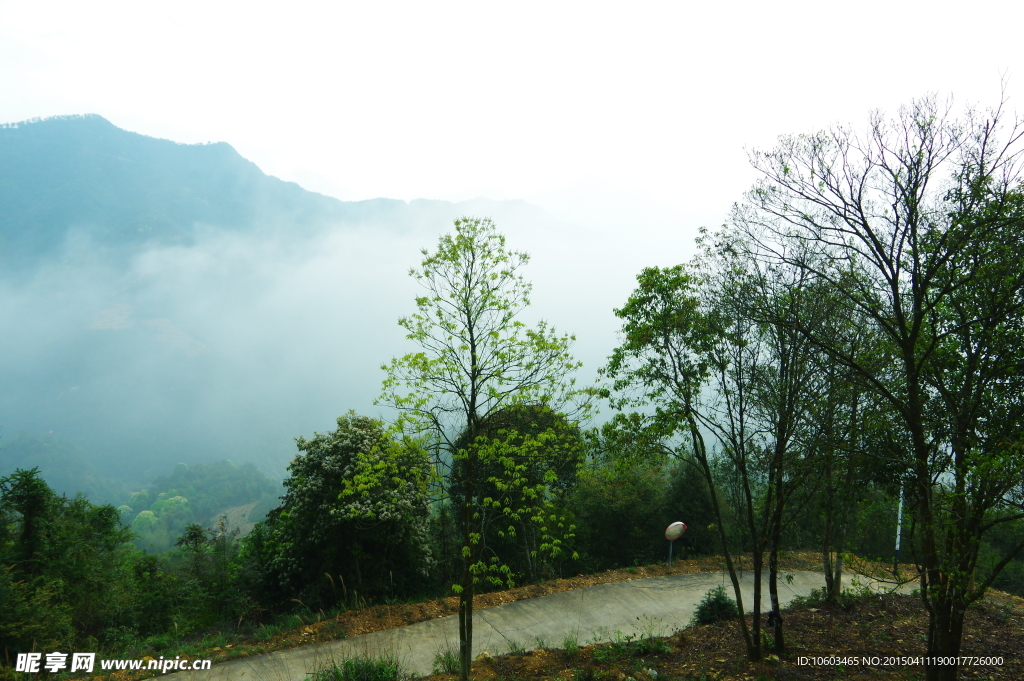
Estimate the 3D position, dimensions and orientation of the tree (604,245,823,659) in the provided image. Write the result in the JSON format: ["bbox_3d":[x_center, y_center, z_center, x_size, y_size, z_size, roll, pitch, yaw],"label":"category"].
[{"bbox_3d":[4.280,2.360,16.300,4.500,8.600,4.000,0,4,0],"label":"tree"}]

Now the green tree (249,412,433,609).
[{"bbox_3d":[-4.440,4.430,20.000,4.600,5.000,4.300,0,4,0],"label":"green tree"}]

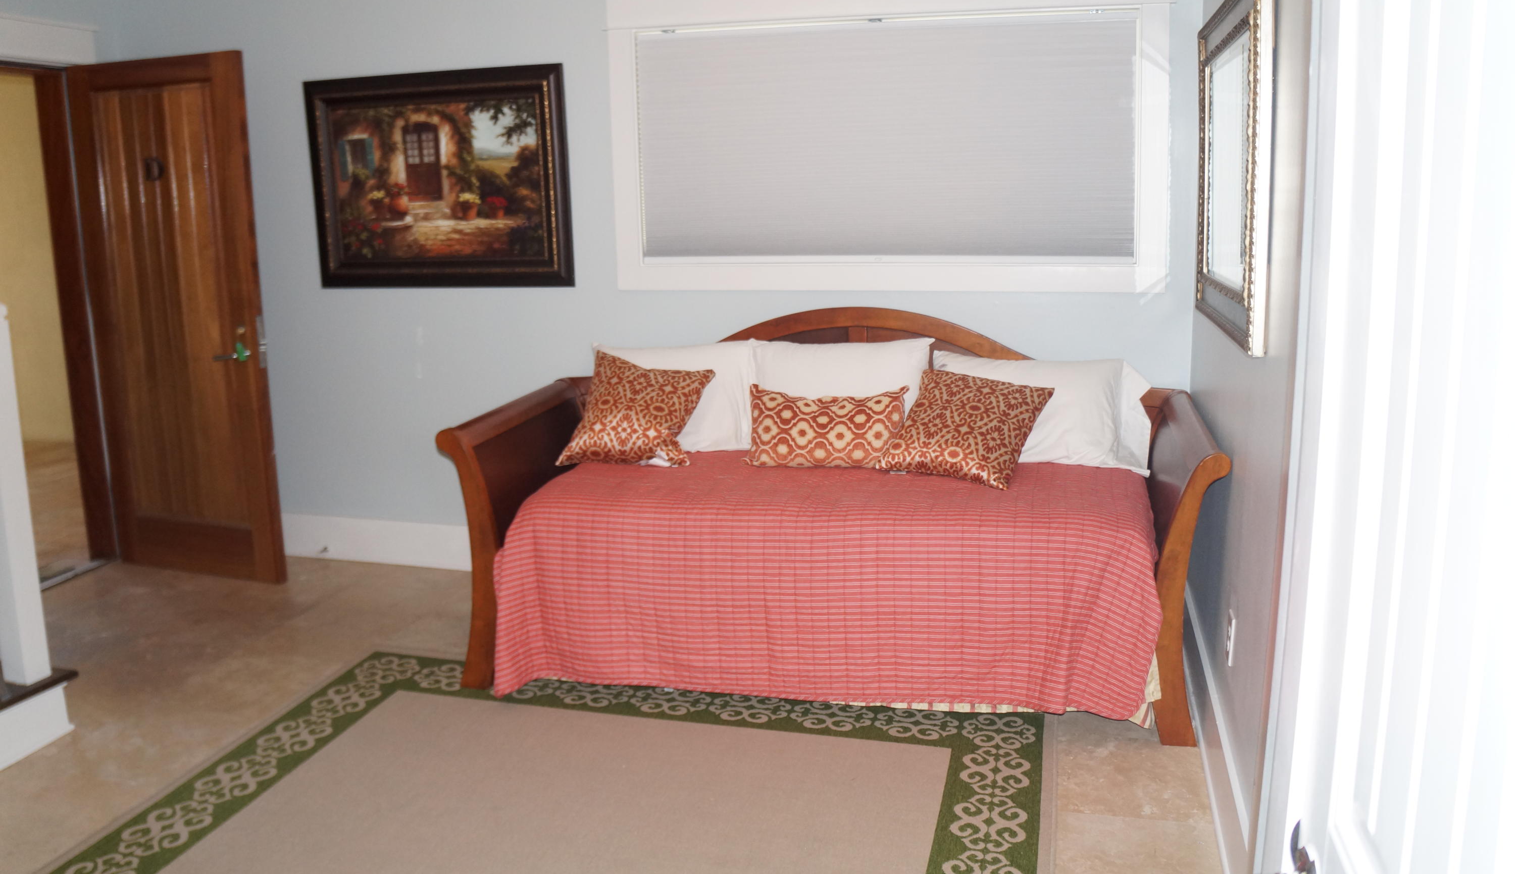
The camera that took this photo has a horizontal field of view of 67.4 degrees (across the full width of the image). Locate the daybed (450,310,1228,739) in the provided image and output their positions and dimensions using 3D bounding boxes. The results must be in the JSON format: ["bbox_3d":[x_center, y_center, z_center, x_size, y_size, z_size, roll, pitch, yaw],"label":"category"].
[{"bbox_3d":[0.247,0.172,3.644,2.240,1.101,1.031,2,11,16],"label":"daybed"}]

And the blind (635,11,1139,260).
[{"bbox_3d":[0.414,-1.025,3.948,1.744,0.820,0.045,2,11,16],"label":"blind"}]

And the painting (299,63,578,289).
[{"bbox_3d":[-1.242,-0.989,4.381,1.125,0.815,0.045,2,11,16],"label":"painting"}]

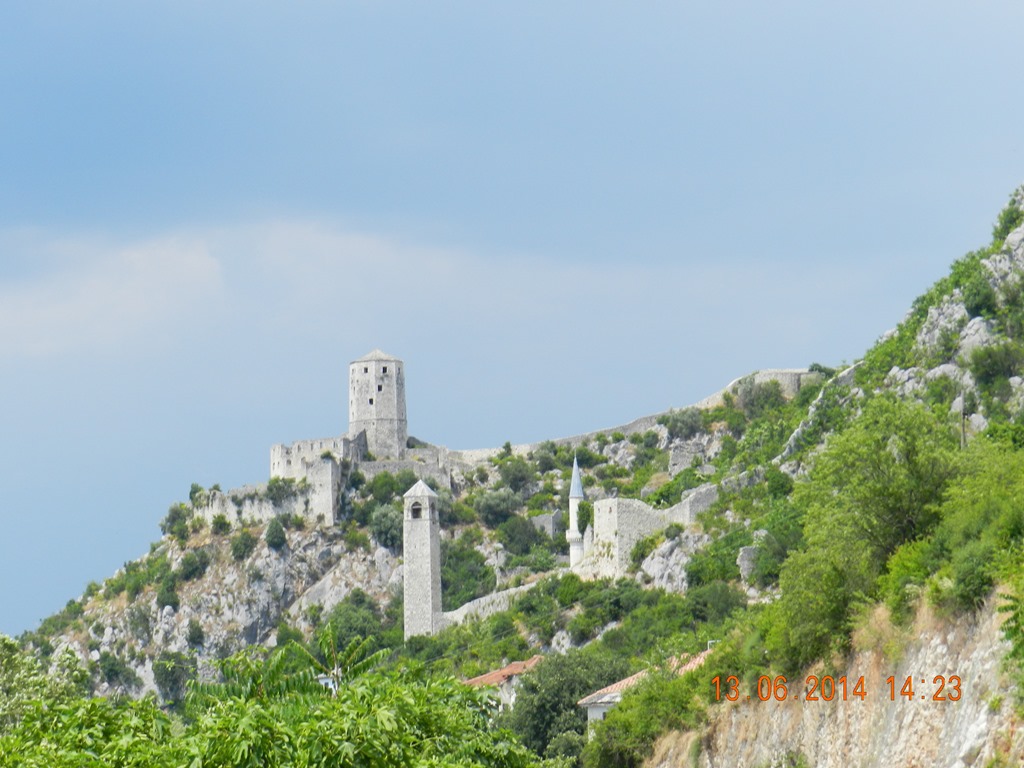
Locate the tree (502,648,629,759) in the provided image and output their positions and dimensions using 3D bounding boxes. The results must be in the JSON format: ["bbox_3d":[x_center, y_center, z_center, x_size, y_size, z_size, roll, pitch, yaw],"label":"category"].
[{"bbox_3d":[4.250,25.360,270.000,9.800,9.200,9.300,0,-5,0],"label":"tree"}]

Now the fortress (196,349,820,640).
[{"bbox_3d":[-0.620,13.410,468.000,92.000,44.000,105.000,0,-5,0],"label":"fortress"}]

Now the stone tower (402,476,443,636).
[{"bbox_3d":[-9.810,19.570,375.000,3.250,17.900,3.250,-2,-5,20],"label":"stone tower"}]

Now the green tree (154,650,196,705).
[{"bbox_3d":[-46.490,40.690,470.000,5.800,7.600,5.500,0,-5,0],"label":"green tree"}]

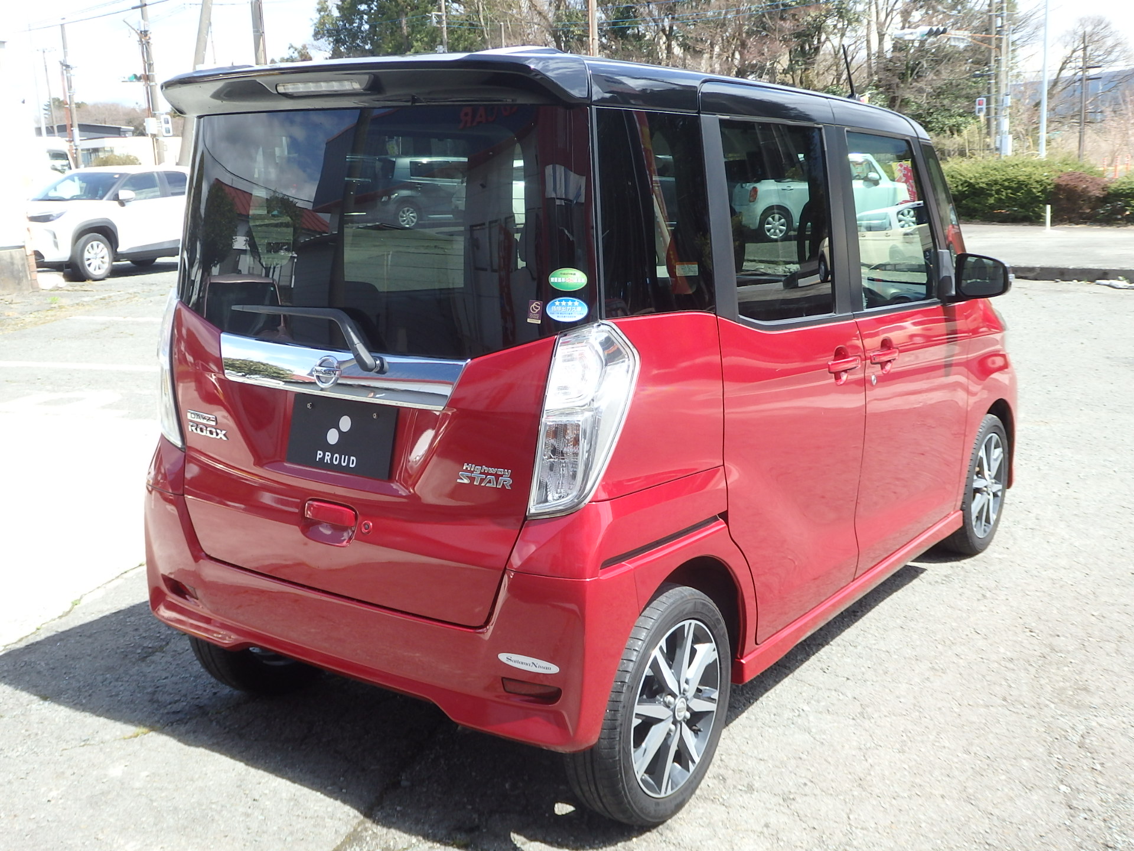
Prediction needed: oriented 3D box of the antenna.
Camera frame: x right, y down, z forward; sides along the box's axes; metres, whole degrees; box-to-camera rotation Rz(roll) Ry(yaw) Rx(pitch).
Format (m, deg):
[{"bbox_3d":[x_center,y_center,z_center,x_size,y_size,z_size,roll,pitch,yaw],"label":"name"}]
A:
[{"bbox_3d":[0.866,-1.084,3.729,0.025,0.200,0.035,8,46,34],"label":"antenna"}]

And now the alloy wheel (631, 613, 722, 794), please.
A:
[{"bbox_3d":[0.210,0.650,2.849,0.130,0.415,0.415,8,14,34],"label":"alloy wheel"}]

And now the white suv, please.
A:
[{"bbox_3d":[-6.930,-3.115,18.450,1.765,1.590,4.180,4,13,23],"label":"white suv"}]

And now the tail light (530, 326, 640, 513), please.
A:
[{"bbox_3d":[0.037,-0.012,2.490,0.170,0.405,0.200,8,14,34],"label":"tail light"}]

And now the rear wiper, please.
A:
[{"bbox_3d":[-0.590,-0.204,2.723,0.520,0.140,0.080,8,14,34],"label":"rear wiper"}]

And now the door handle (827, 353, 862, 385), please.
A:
[{"bbox_3d":[0.763,-0.166,3.370,0.050,0.080,0.210,8,14,34],"label":"door handle"}]

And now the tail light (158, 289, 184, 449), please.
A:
[{"bbox_3d":[-1.000,-0.152,3.198,0.170,0.405,0.200,8,14,34],"label":"tail light"}]

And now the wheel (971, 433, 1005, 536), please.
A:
[{"bbox_3d":[1.605,0.231,4.794,0.130,0.415,0.415,8,14,34],"label":"wheel"}]

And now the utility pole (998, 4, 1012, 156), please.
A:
[{"bbox_3d":[14.787,-11.214,41.093,0.380,7.800,0.380,2,12,19],"label":"utility pole"}]

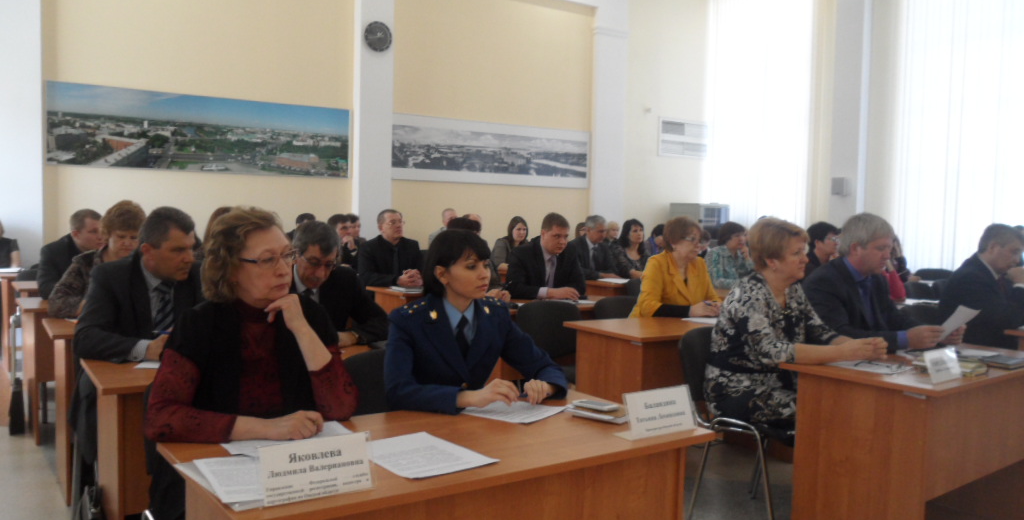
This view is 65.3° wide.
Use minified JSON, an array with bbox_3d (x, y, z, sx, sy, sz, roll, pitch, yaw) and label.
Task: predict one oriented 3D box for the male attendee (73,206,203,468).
[{"bbox_3d":[-1.350,0.450,3.063,0.600,1.300,0.770,-1,4,-35],"label":"male attendee"}]

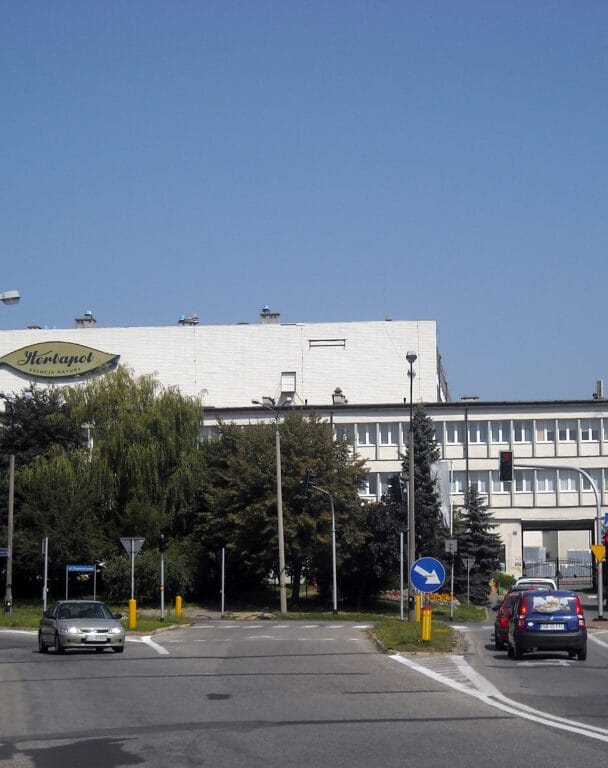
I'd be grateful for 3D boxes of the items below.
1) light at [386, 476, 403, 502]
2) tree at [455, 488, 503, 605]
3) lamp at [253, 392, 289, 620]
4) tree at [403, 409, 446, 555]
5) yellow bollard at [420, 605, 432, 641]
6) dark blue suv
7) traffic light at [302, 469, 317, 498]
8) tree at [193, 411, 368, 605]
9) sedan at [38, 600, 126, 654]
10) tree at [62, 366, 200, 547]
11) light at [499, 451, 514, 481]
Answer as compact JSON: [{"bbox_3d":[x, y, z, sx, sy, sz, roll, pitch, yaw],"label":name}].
[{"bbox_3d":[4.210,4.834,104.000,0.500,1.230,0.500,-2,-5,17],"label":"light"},{"bbox_3d":[9.757,9.170,126.272,2.800,6.400,2.800,0,-5,0],"label":"tree"},{"bbox_3d":[-1.481,5.538,102.423,1.777,9.877,0.888,0,-5,0],"label":"lamp"},{"bbox_3d":[6.617,6.460,123.449,2.636,10.479,2.636,0,-5,0],"label":"tree"},{"bbox_3d":[3.135,6.142,57.538,0.246,0.891,0.246,0,-5,0],"label":"yellow bollard"},{"bbox_3d":[5.486,5.472,51.379,1.590,1.540,3.550,0,-5,1],"label":"dark blue suv"},{"bbox_3d":[0.247,4.470,101.000,0.500,1.270,0.500,0,-5,0],"label":"traffic light"},{"bbox_3d":[-1.397,7.262,130.463,10.000,10.900,9.600,0,-5,0],"label":"tree"},{"bbox_3d":[-5.760,6.259,58.313,1.700,1.400,4.300,1,-5,-14],"label":"sedan"},{"bbox_3d":[-9.466,5.528,125.560,7.819,13.067,7.819,0,-5,0],"label":"tree"},{"bbox_3d":[7.866,3.212,87.550,0.526,1.169,0.350,0,-5,0],"label":"light"}]

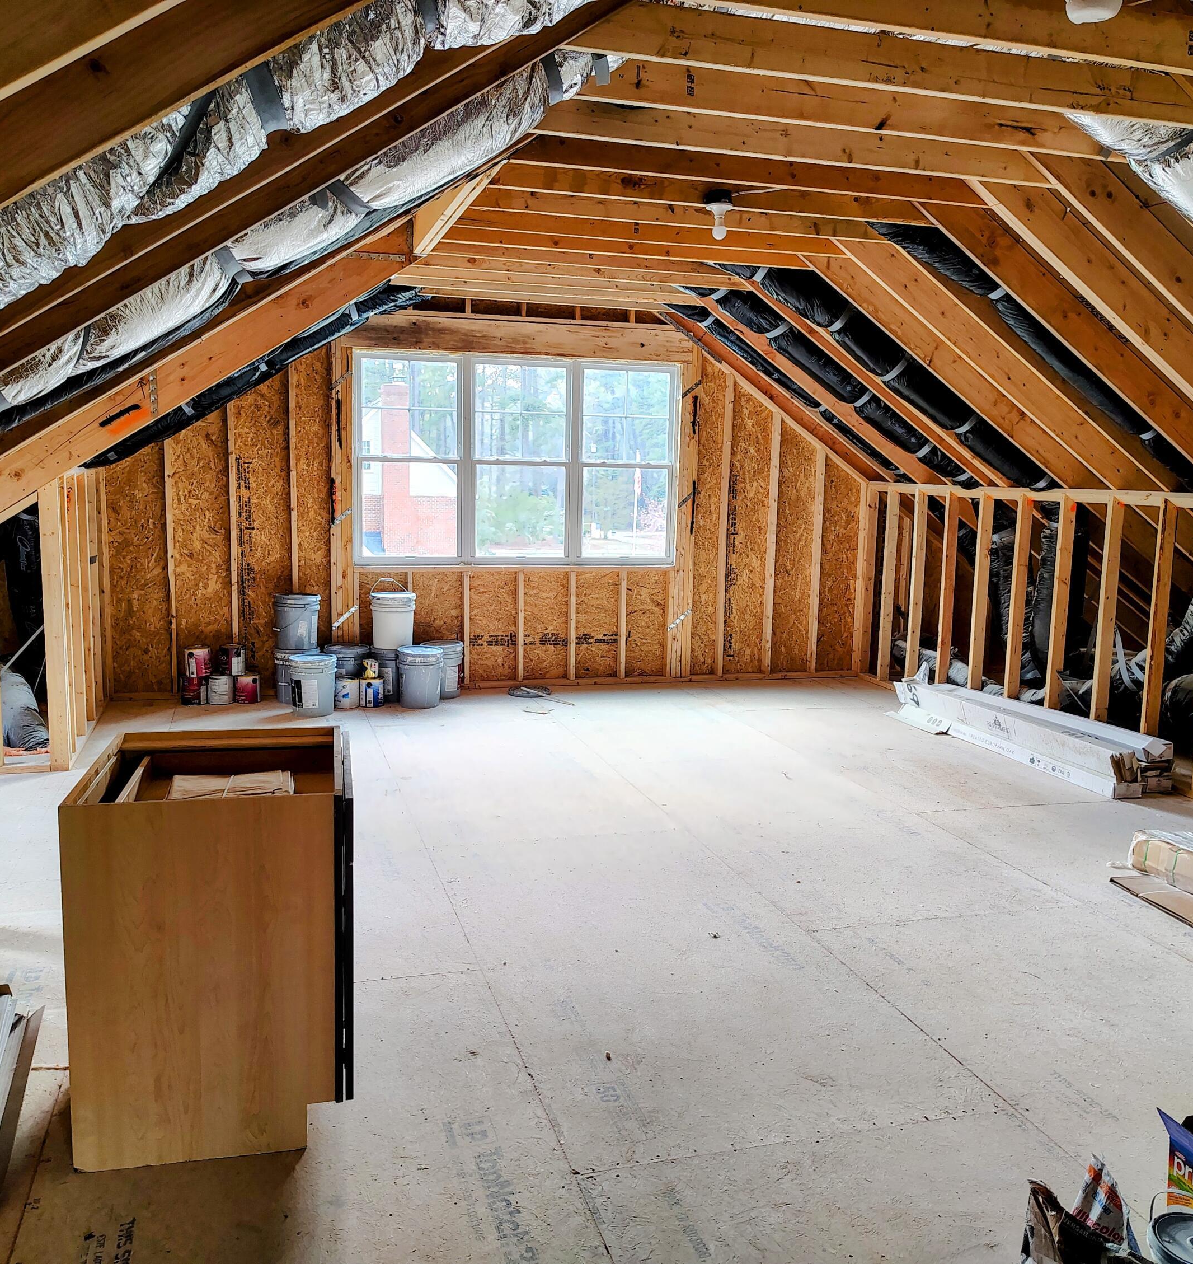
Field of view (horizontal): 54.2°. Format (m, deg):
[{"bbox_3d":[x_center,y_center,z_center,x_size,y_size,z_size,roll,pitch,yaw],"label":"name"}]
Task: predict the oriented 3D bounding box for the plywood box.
[{"bbox_3d":[-0.970,0.769,3.081,0.636,0.876,0.744,0,8,-12],"label":"plywood box"}]

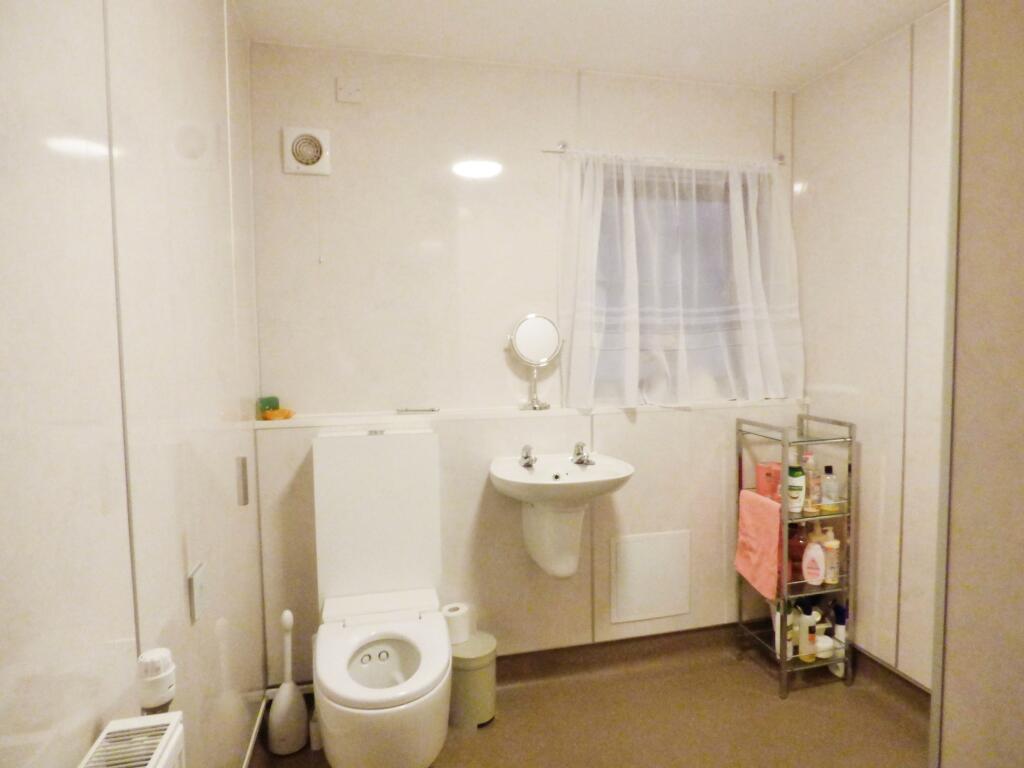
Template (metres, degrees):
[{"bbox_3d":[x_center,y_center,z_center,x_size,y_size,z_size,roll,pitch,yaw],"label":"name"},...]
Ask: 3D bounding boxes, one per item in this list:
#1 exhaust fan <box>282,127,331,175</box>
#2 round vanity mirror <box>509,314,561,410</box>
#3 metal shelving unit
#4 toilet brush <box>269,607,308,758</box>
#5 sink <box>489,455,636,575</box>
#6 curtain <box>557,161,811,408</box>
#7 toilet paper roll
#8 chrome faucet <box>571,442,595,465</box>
[{"bbox_3d":[-0.726,-0.824,2.100,0.157,0.159,0.040,-2,4,-13],"label":"exhaust fan"},{"bbox_3d":[0.095,-0.083,2.275,0.195,0.360,0.110,-2,4,-13],"label":"round vanity mirror"},{"bbox_3d":[1.088,0.642,2.296,0.300,1.000,0.305,-2,4,-13],"label":"metal shelving unit"},{"bbox_3d":[-0.741,0.962,1.941,0.125,0.450,0.125,-2,4,-13],"label":"toilet brush"},{"bbox_3d":[0.179,0.494,2.065,0.510,0.440,0.420,-2,4,-13],"label":"sink"},{"bbox_3d":[0.705,-0.410,2.393,1.070,0.980,0.090,-2,4,-13],"label":"curtain"},{"bbox_3d":[-0.203,0.851,2.107,0.100,0.105,0.100,-2,4,-13],"label":"toilet paper roll"},{"bbox_3d":[0.260,0.248,2.136,0.050,0.078,0.095,-2,4,-13],"label":"chrome faucet"}]

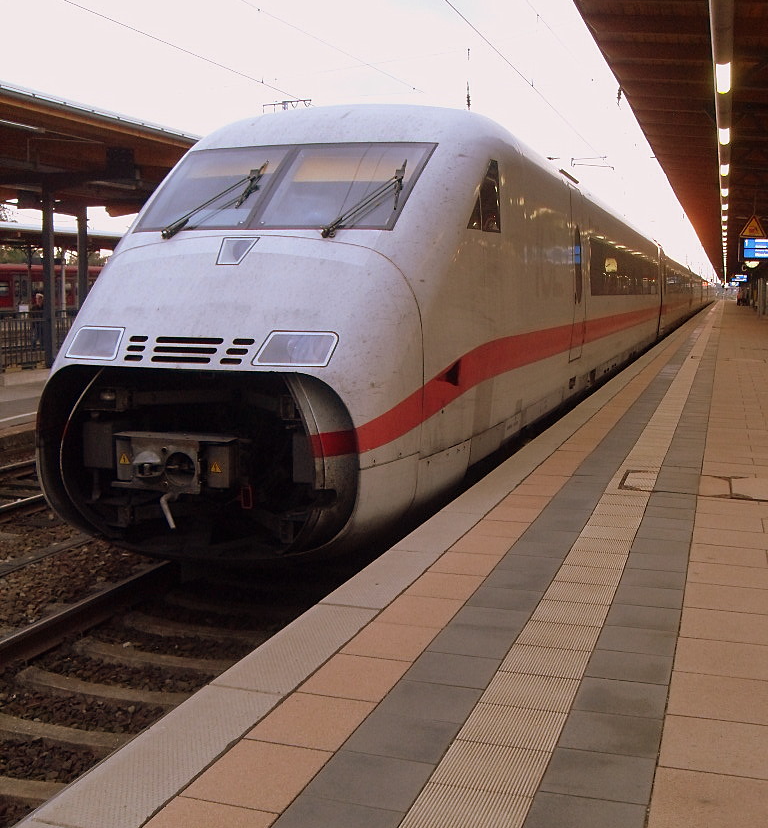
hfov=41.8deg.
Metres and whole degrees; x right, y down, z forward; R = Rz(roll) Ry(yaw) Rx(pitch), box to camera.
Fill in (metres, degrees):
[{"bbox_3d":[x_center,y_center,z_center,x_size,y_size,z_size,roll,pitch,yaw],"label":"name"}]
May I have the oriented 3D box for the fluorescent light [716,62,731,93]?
[{"bbox_3d":[3.684,-3.664,10.882,0.140,0.130,1.575,3,7,19],"label":"fluorescent light"}]

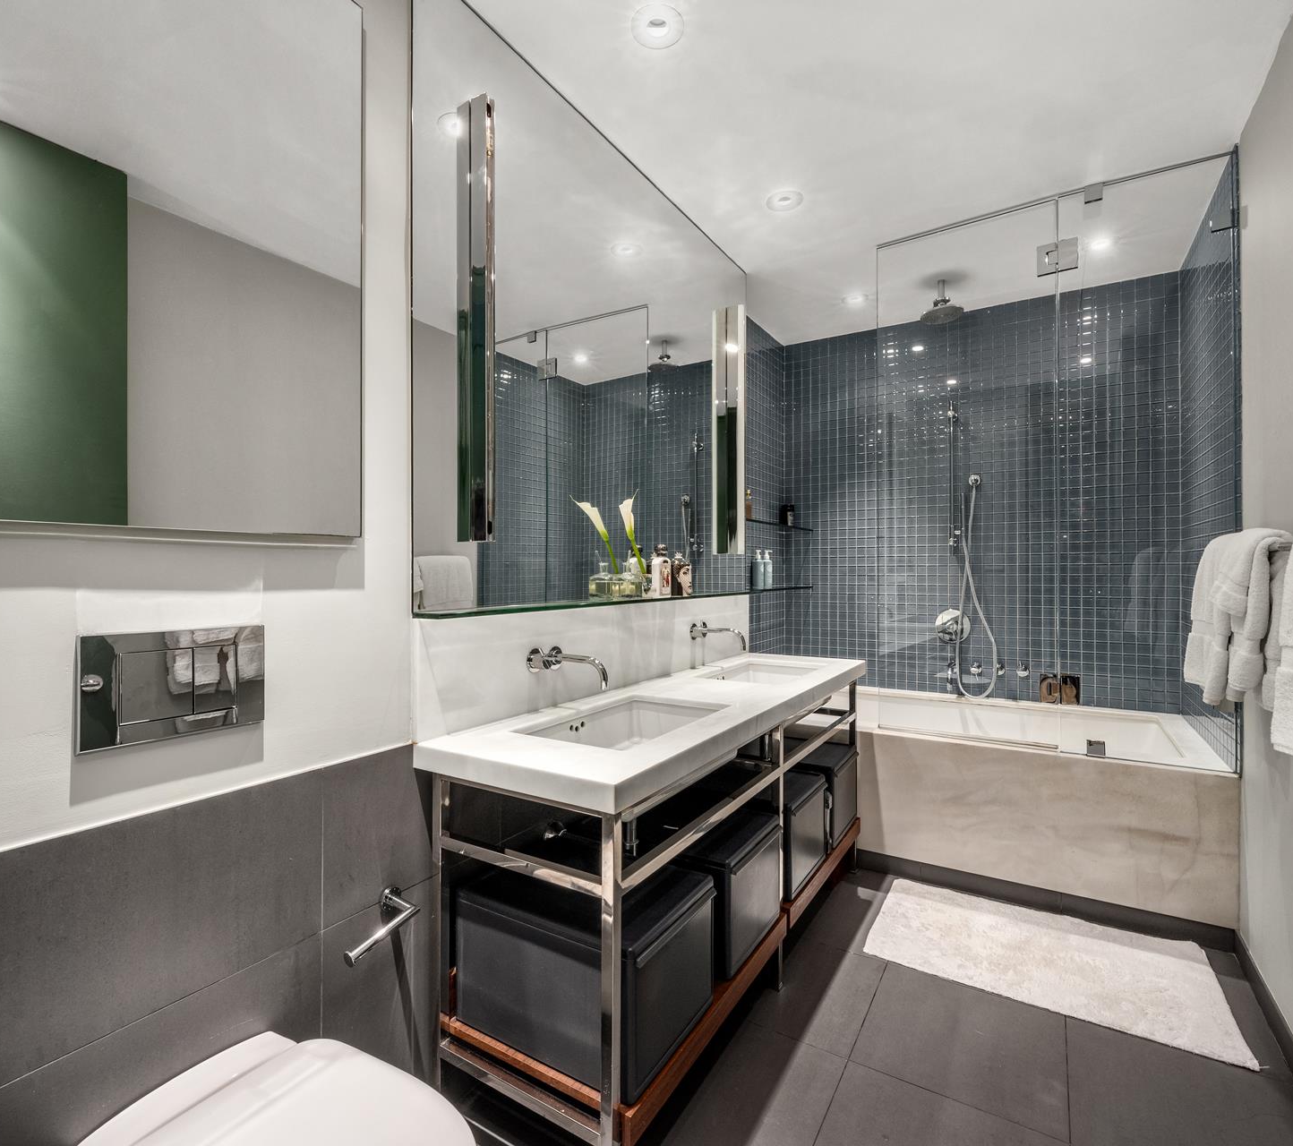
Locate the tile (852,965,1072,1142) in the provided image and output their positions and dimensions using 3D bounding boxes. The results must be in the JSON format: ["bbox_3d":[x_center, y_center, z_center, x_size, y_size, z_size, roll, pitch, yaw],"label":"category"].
[{"bbox_3d":[0.797,1.175,1.687,0.455,0.010,0.466,0,0,31],"label":"tile"}]

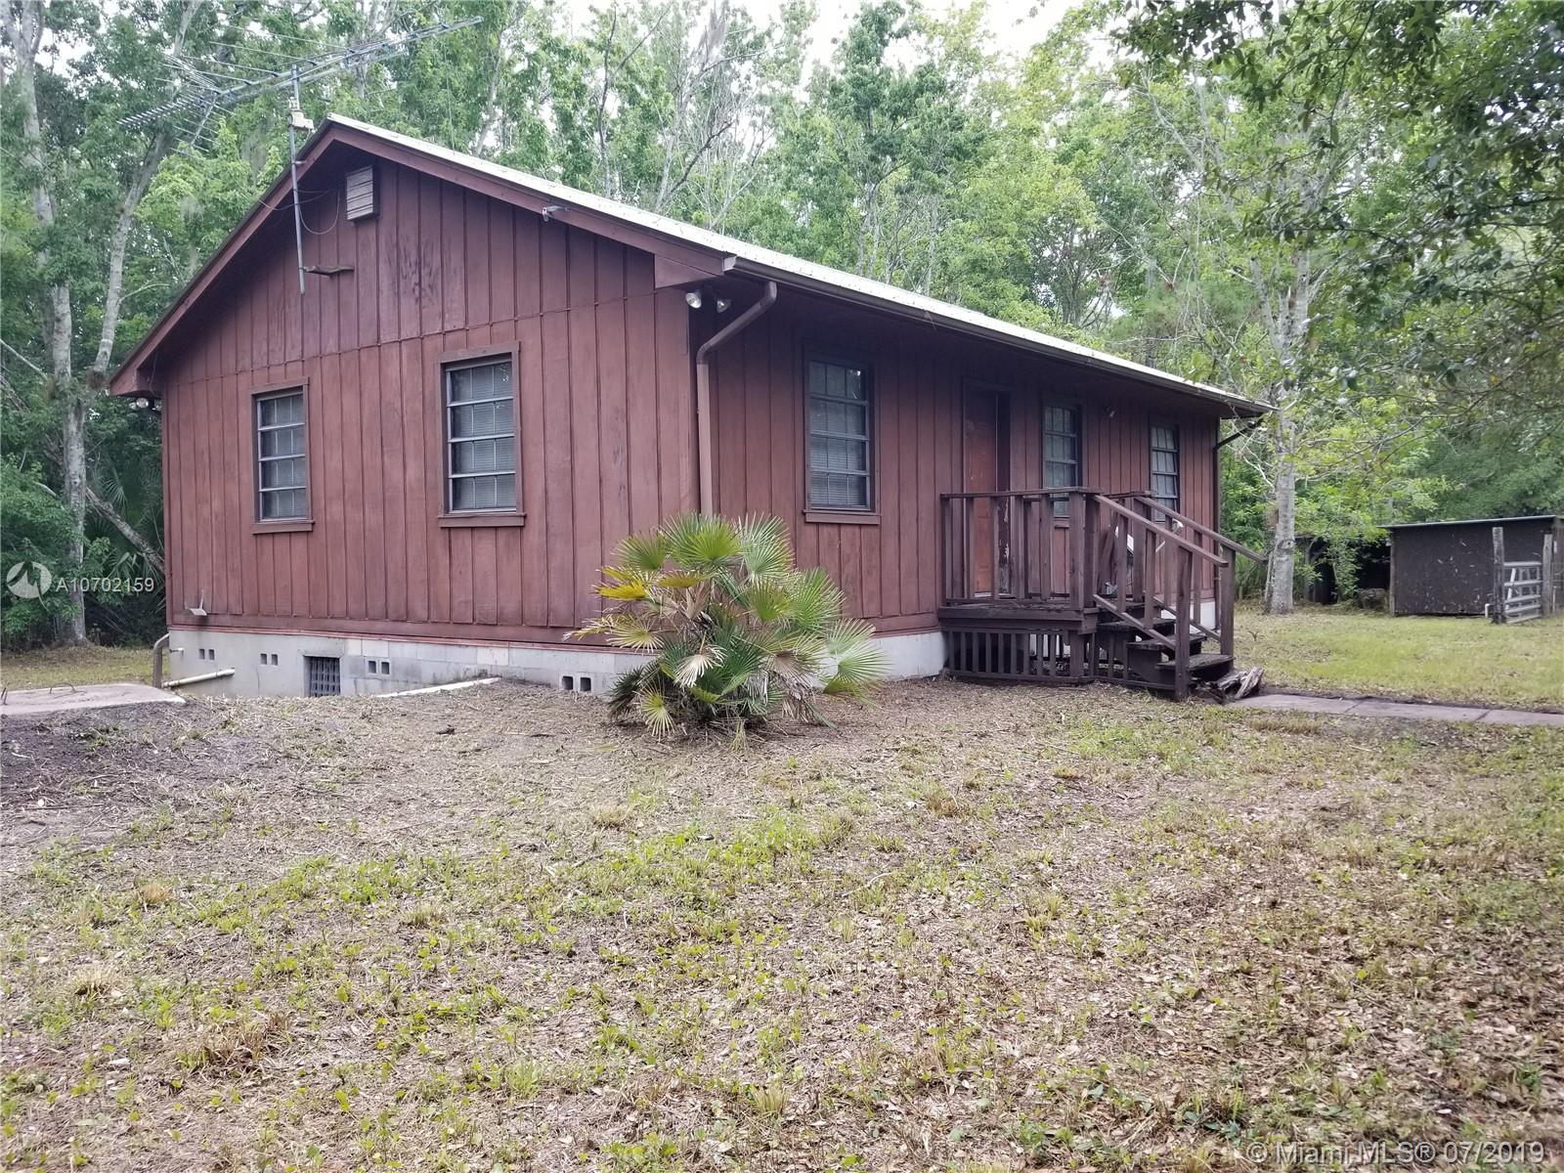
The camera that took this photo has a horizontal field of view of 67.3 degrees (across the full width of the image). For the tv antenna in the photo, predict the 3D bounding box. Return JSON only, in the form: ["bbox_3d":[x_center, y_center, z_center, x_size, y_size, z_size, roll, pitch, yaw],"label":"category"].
[{"bbox_3d":[-4.327,-3.658,10.212,4.500,2.250,2.100,0,2,28],"label":"tv antenna"}]

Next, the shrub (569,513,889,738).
[{"bbox_3d":[-0.333,0.233,7.350,1.850,1.320,1.750,-1,2,0],"label":"shrub"}]

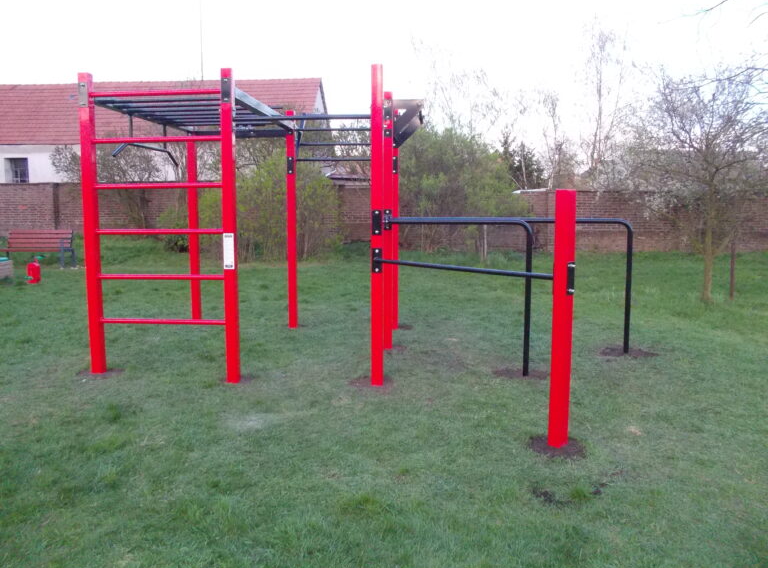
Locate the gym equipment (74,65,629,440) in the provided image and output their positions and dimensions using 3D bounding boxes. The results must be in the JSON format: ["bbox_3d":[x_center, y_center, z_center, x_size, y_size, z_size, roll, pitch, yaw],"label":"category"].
[{"bbox_3d":[-0.117,-0.563,6.285,5.337,2.778,4.295,1,6,5],"label":"gym equipment"}]

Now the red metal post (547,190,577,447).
[{"bbox_3d":[1.153,0.234,4.144,0.095,1.659,0.095,-5,8,-41],"label":"red metal post"}]

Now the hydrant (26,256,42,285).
[{"bbox_3d":[-6.803,-0.267,12.495,0.260,0.528,0.250,-3,7,-28],"label":"hydrant"}]

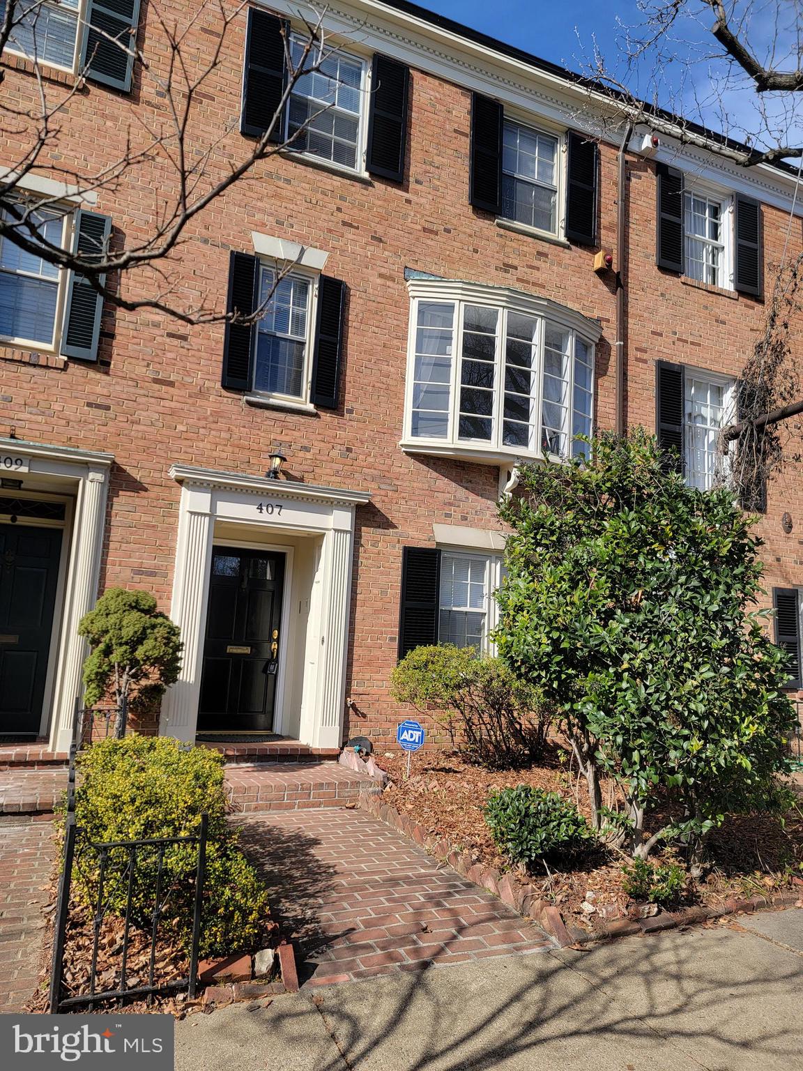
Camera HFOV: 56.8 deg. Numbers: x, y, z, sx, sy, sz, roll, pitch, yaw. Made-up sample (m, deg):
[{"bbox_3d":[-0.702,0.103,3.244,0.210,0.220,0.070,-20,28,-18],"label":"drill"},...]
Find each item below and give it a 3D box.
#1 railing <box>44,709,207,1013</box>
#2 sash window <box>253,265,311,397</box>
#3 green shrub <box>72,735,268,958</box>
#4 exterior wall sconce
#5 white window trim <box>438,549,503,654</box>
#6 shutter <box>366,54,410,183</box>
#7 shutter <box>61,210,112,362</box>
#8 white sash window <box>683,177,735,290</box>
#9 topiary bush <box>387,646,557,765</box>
[{"bbox_3d":[-1.686,1.537,4.312,0.515,0.820,3.280,7,-9,-23],"label":"railing"},{"bbox_3d":[-1.249,-2.153,7.899,0.610,1.381,0.110,7,-9,-23],"label":"sash window"},{"bbox_3d":[-1.360,1.544,4.091,0.940,0.890,1.650,7,-9,-23],"label":"green shrub"},{"bbox_3d":[-1.258,-0.704,7.516,0.191,0.357,0.280,7,-9,-23],"label":"exterior wall sconce"},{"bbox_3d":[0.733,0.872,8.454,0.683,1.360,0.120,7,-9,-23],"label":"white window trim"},{"bbox_3d":[-0.149,-4.808,8.566,0.446,1.491,0.040,7,-9,-23],"label":"shutter"},{"bbox_3d":[-2.863,-2.279,6.740,0.310,1.401,0.050,7,-9,-23],"label":"shutter"},{"bbox_3d":[4.212,-4.136,10.254,0.951,1.477,0.140,7,-9,-23],"label":"white sash window"},{"bbox_3d":[0.743,1.736,7.578,1.939,1.225,1.100,7,-9,-23],"label":"topiary bush"}]

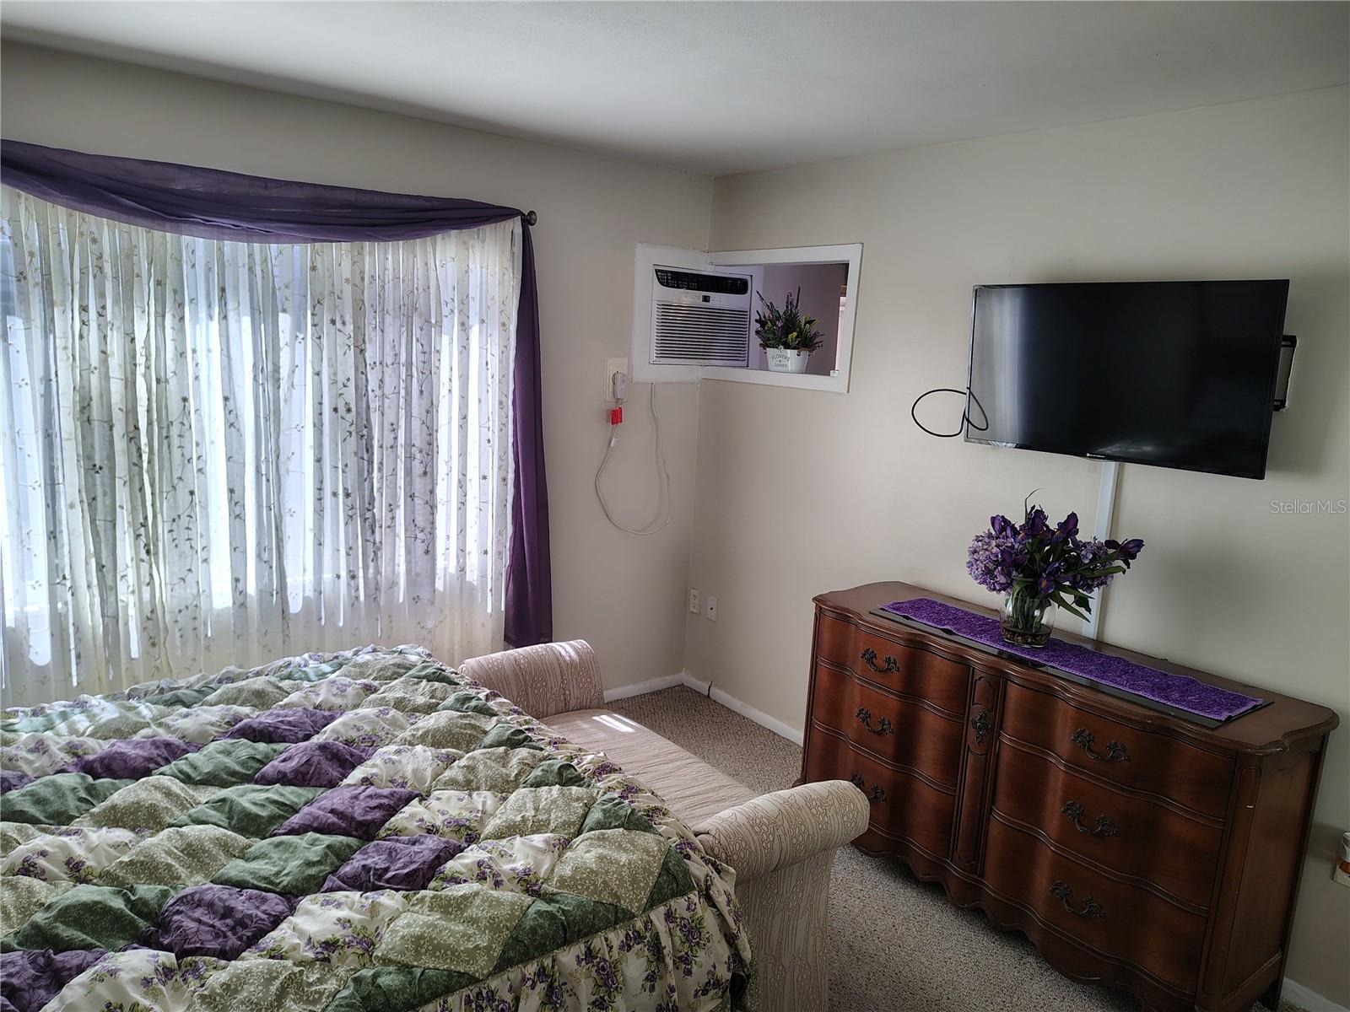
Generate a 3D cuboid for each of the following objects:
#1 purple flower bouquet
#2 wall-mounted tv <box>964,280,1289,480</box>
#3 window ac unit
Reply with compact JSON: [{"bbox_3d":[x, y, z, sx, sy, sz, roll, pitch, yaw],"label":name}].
[{"bbox_3d":[1.127,0.201,2.816,0.380,0.450,0.460,-5,13,-38],"label":"purple flower bouquet"},{"bbox_3d":[1.297,-0.401,2.789,0.070,0.517,0.907,-14,19,-38],"label":"wall-mounted tv"},{"bbox_3d":[0.003,-0.909,4.521,0.595,0.435,0.450,-5,13,-38],"label":"window ac unit"}]

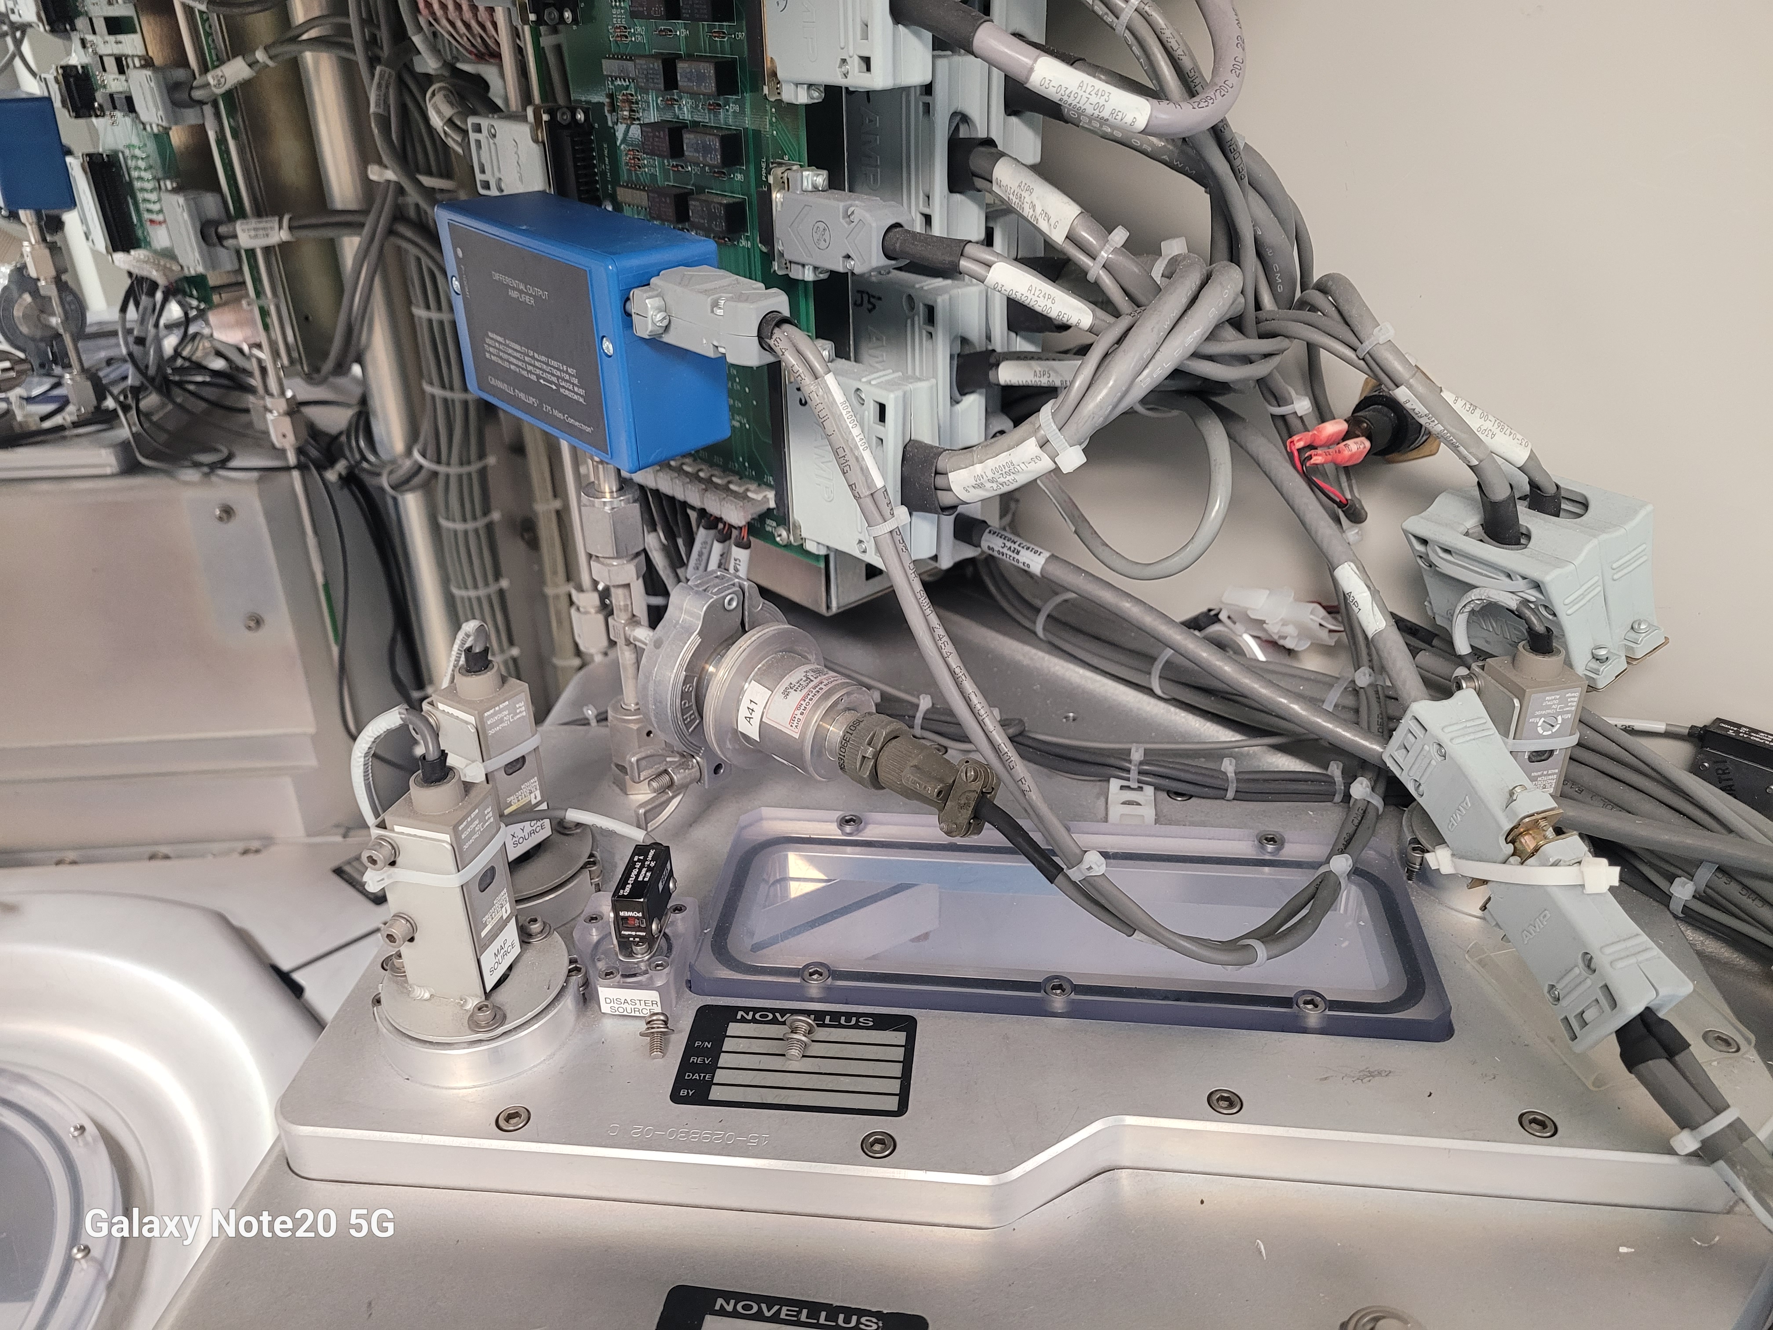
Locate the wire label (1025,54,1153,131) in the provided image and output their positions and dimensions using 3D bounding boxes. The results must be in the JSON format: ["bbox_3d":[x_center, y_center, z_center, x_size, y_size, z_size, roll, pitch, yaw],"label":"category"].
[{"bbox_3d":[0.053,-0.149,0.348,0.033,0.009,0.007,22,40,11],"label":"wire label"}]

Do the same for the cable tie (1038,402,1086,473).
[{"bbox_3d":[0.049,-0.063,0.370,0.009,0.019,0.015,-27,5,9],"label":"cable tie"}]

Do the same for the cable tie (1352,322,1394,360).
[{"bbox_3d":[0.143,-0.095,0.390,0.005,0.014,0.010,46,23,6],"label":"cable tie"}]

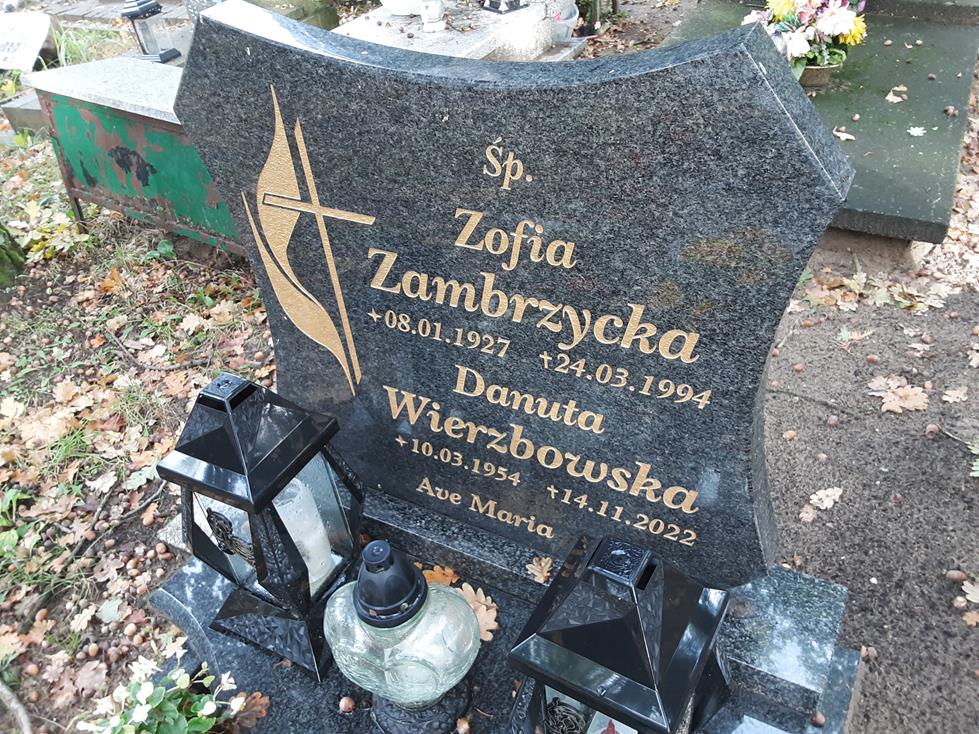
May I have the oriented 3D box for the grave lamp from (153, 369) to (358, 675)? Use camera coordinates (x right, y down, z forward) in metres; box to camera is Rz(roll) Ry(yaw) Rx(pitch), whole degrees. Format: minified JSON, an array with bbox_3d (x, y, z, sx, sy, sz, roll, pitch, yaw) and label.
[{"bbox_3d":[-0.279,0.176,1.012,0.195,0.389,0.195,14,42,25],"label":"grave lamp"}]

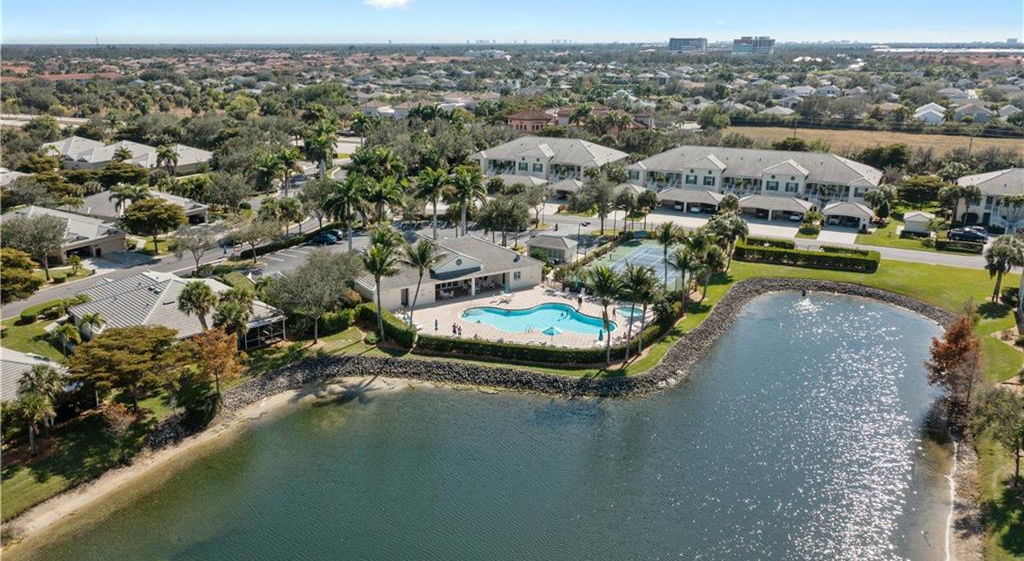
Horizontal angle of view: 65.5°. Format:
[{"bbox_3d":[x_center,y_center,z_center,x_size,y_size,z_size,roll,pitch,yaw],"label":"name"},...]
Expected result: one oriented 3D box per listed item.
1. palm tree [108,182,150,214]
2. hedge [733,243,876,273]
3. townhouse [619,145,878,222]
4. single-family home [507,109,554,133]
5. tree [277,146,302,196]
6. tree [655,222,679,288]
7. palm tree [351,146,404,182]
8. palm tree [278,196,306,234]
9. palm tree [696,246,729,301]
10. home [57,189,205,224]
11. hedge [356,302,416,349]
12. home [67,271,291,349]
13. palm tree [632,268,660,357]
[{"bbox_3d":[-68.388,-12.166,142.026,6.500,9.600,6.500,0,17,0],"label":"palm tree"},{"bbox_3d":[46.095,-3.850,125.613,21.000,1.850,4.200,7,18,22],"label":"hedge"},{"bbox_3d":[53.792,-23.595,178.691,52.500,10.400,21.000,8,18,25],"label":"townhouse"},{"bbox_3d":[6.742,-59.240,298.073,17.000,10.000,15.000,-1,17,-3],"label":"single-family home"},{"bbox_3d":[-48.810,-23.650,175.080,6.000,11.590,6.000,0,17,0],"label":"tree"},{"bbox_3d":[20.837,-2.587,107.229,3.500,10.700,3.500,0,17,0],"label":"tree"},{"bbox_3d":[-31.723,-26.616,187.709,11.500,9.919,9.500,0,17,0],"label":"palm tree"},{"bbox_3d":[-38.940,-11.210,140.790,4.600,7.390,4.600,0,17,0],"label":"palm tree"},{"bbox_3d":[26.456,-1.025,105.853,4.600,7.751,4.500,0,17,0],"label":"palm tree"},{"bbox_3d":[-73.518,-13.998,154.907,26.000,5.700,14.800,7,18,21],"label":"home"},{"bbox_3d":[-14.790,5.230,95.330,2.000,1.900,11.200,-12,20,-35],"label":"hedge"},{"bbox_3d":[-42.566,2.457,96.734,18.300,6.300,29.500,-15,22,-41],"label":"home"},{"bbox_3d":[14.520,3.550,87.100,3.400,9.880,3.400,0,17,0],"label":"palm tree"}]

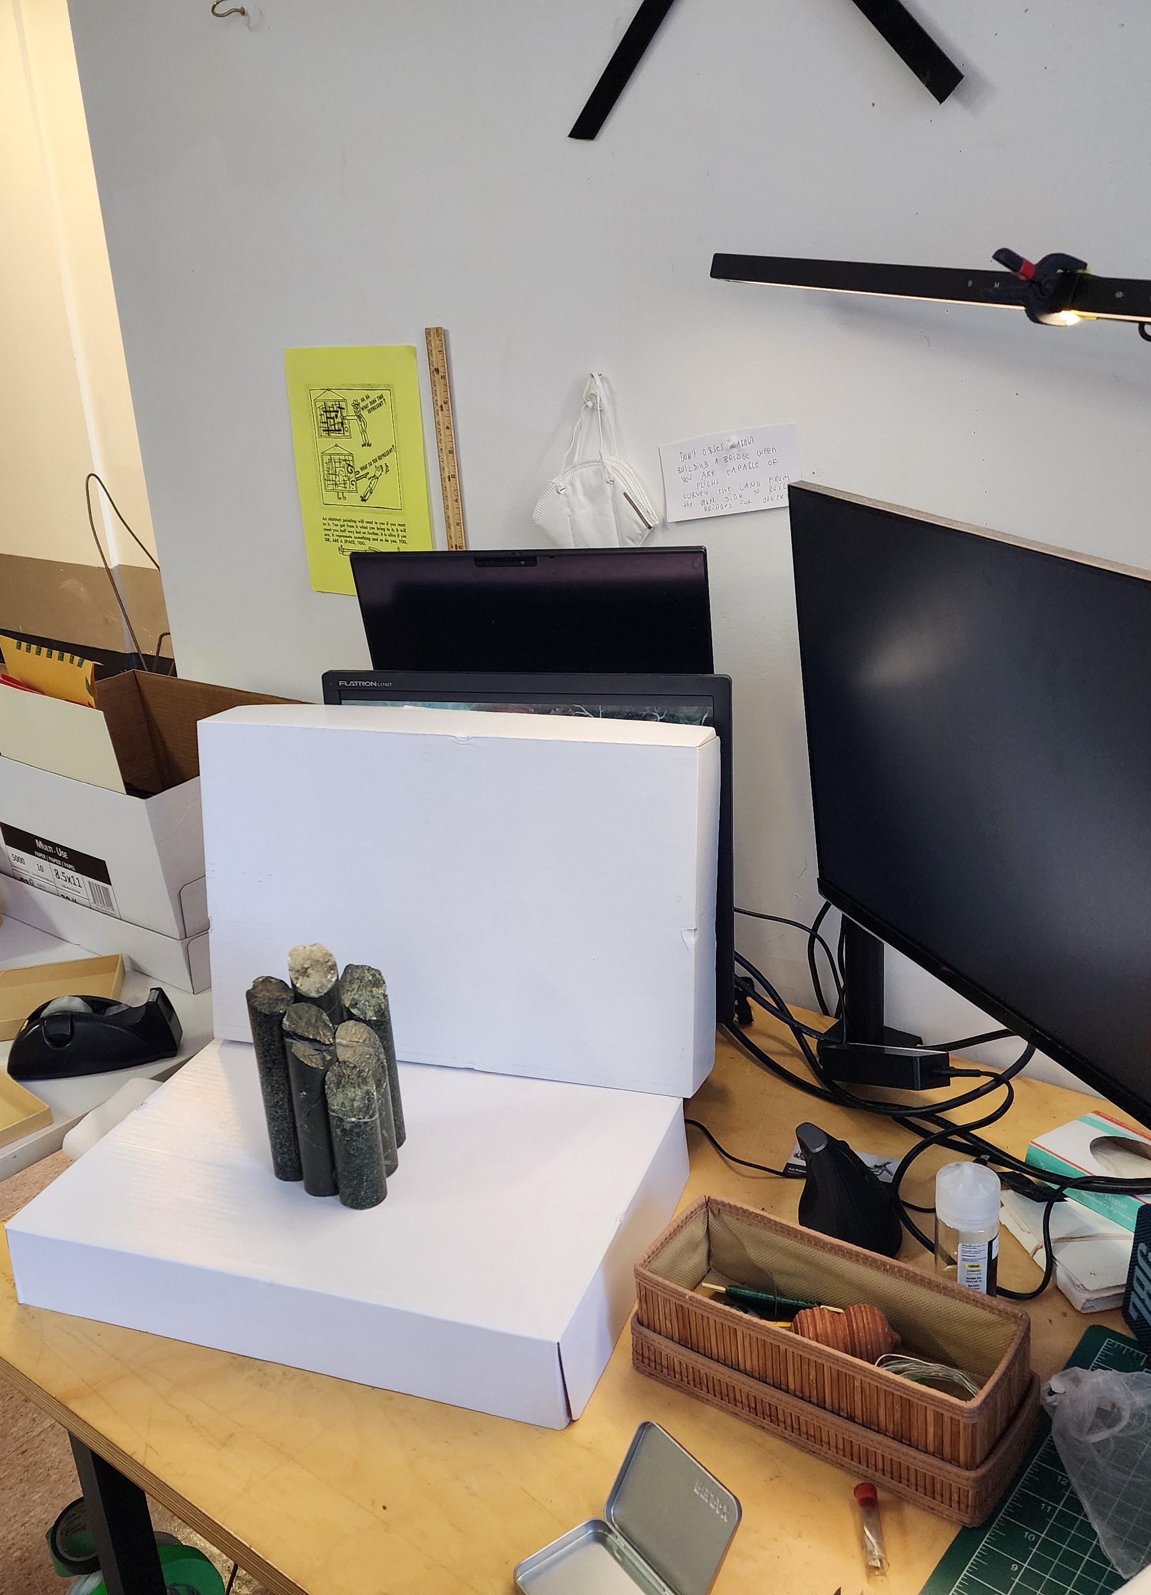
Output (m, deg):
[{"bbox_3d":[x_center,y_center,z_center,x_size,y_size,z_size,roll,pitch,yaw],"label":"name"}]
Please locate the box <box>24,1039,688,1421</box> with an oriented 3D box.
[{"bbox_3d":[-0.166,0.320,1.122,0.448,0.070,0.293,3,20,20],"label":"box"}]

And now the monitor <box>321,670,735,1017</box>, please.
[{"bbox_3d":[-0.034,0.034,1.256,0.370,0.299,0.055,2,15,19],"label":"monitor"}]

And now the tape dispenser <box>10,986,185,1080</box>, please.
[{"bbox_3d":[-0.462,0.217,1.355,0.155,0.065,0.058,-6,19,-4],"label":"tape dispenser"}]

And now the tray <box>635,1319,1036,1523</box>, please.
[{"bbox_3d":[0.166,0.377,0.928,0.249,0.040,0.106,10,24,36],"label":"tray"}]

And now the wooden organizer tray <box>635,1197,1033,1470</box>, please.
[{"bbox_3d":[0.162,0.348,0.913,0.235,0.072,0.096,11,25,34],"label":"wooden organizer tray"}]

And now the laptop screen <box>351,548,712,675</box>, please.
[{"bbox_3d":[-0.035,-0.128,1.345,0.350,0.225,0.012,3,28,19],"label":"laptop screen"}]

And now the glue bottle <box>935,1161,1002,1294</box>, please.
[{"bbox_3d":[0.270,0.313,0.978,0.043,0.113,0.043,-3,20,1],"label":"glue bottle"}]

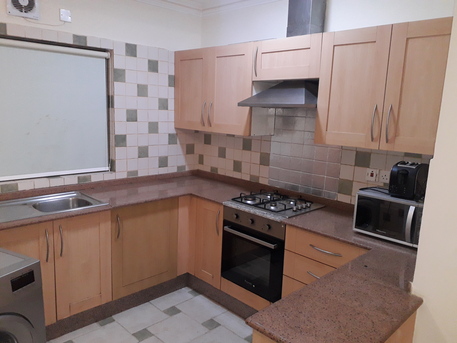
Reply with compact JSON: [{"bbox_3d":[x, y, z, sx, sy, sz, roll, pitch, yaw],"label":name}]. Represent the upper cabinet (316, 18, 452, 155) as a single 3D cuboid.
[{"bbox_3d":[1.036,-0.501,2.202,0.335,0.728,0.893,-8,14,-44],"label":"upper cabinet"}]

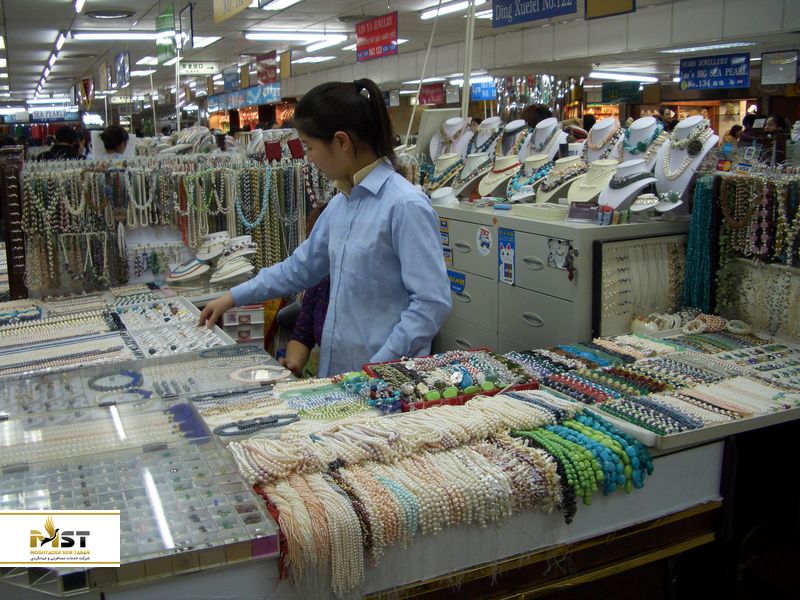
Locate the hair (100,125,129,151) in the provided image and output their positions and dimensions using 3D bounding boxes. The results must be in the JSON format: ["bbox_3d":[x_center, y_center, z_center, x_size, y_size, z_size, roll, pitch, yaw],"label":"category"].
[{"bbox_3d":[-2.010,-1.138,5.700,0.175,0.200,0.200,4,13,25],"label":"hair"}]

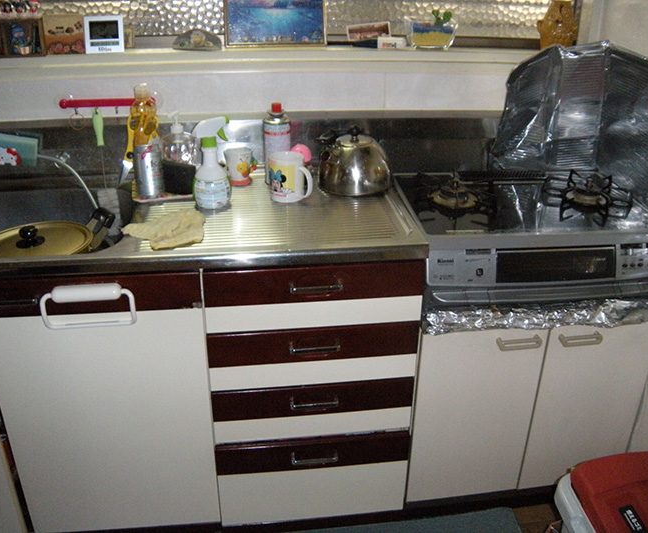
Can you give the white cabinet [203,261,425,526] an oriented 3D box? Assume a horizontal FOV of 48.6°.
[{"bbox_3d":[-0.047,0.215,1.885,0.470,0.755,0.460,-3,29,-7],"label":"white cabinet"}]

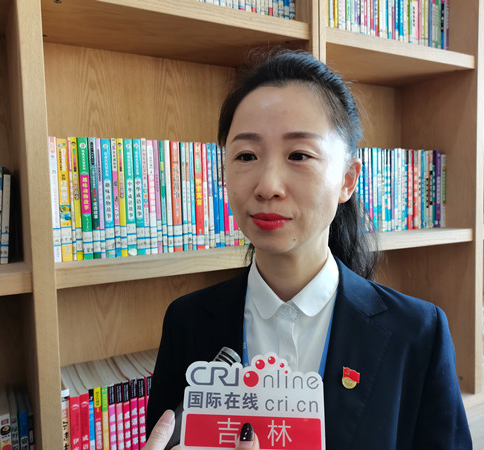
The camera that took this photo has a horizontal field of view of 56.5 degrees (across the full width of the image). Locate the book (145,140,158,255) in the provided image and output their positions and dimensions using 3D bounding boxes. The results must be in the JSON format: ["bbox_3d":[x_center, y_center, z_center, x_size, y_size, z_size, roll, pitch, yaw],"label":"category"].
[{"bbox_3d":[-0.228,-0.061,1.019,0.013,0.237,0.167,-3,4,-29],"label":"book"}]

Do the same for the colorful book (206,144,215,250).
[{"bbox_3d":[-0.111,-0.069,1.092,0.013,0.237,0.167,-3,4,-29],"label":"colorful book"}]

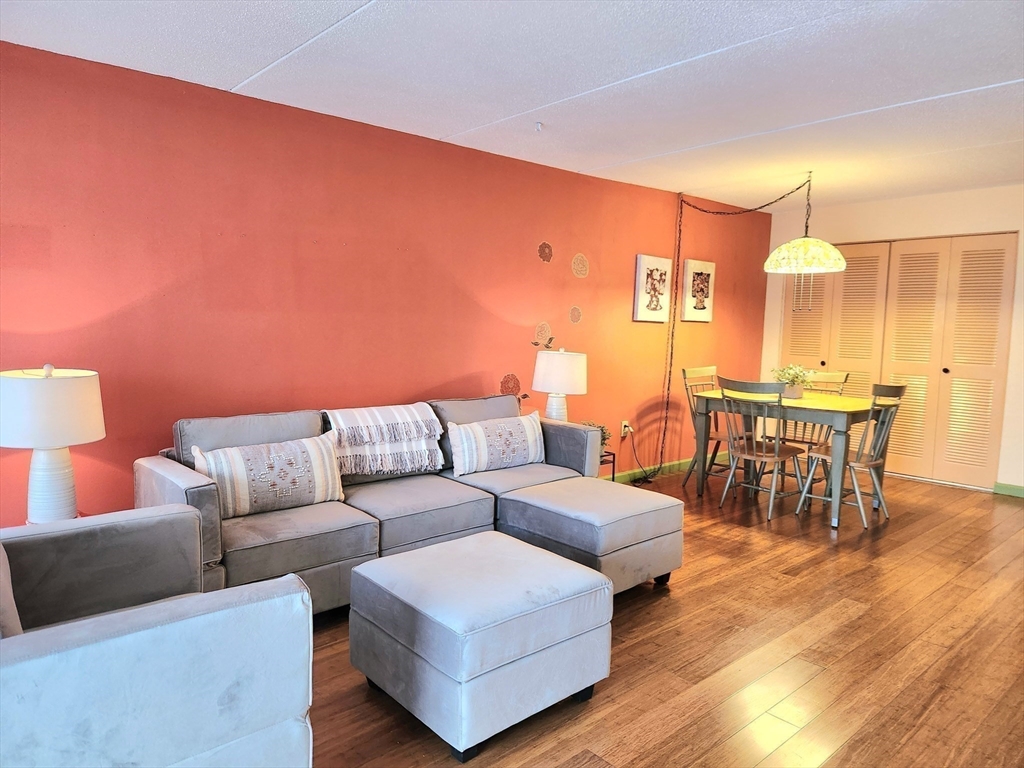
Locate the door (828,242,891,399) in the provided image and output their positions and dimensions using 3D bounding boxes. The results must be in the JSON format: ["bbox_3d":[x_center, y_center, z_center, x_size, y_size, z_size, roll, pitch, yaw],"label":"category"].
[{"bbox_3d":[3.128,-0.254,6.180,0.040,2.001,0.464,-4,7,-42],"label":"door"}]

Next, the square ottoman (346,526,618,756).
[{"bbox_3d":[-0.111,0.868,2.381,0.645,0.440,0.645,-4,7,-41],"label":"square ottoman"}]

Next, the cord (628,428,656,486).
[{"bbox_3d":[1.057,0.589,5.541,0.380,0.420,0.220,-4,7,-42],"label":"cord"}]

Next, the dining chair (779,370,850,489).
[{"bbox_3d":[2.172,0.389,5.138,0.540,0.930,0.480,-4,7,-42],"label":"dining chair"}]

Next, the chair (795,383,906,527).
[{"bbox_3d":[2.265,0.448,4.543,0.480,0.930,0.540,-4,7,-42],"label":"chair"}]

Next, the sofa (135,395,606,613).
[{"bbox_3d":[-0.603,0.544,3.490,2.250,0.855,0.860,-4,7,-42],"label":"sofa"}]

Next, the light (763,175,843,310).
[{"bbox_3d":[2.075,-1.005,4.823,0.550,0.964,0.550,-4,7,-42],"label":"light"}]

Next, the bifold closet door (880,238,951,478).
[{"bbox_3d":[3.439,-0.216,5.836,0.040,2.001,0.456,-4,7,-42],"label":"bifold closet door"}]

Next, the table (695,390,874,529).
[{"bbox_3d":[2.035,0.488,4.968,0.841,0.765,1.146,-4,7,-42],"label":"table"}]

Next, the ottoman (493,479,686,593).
[{"bbox_3d":[0.397,0.775,3.413,0.645,0.440,0.645,-4,8,-43],"label":"ottoman"}]

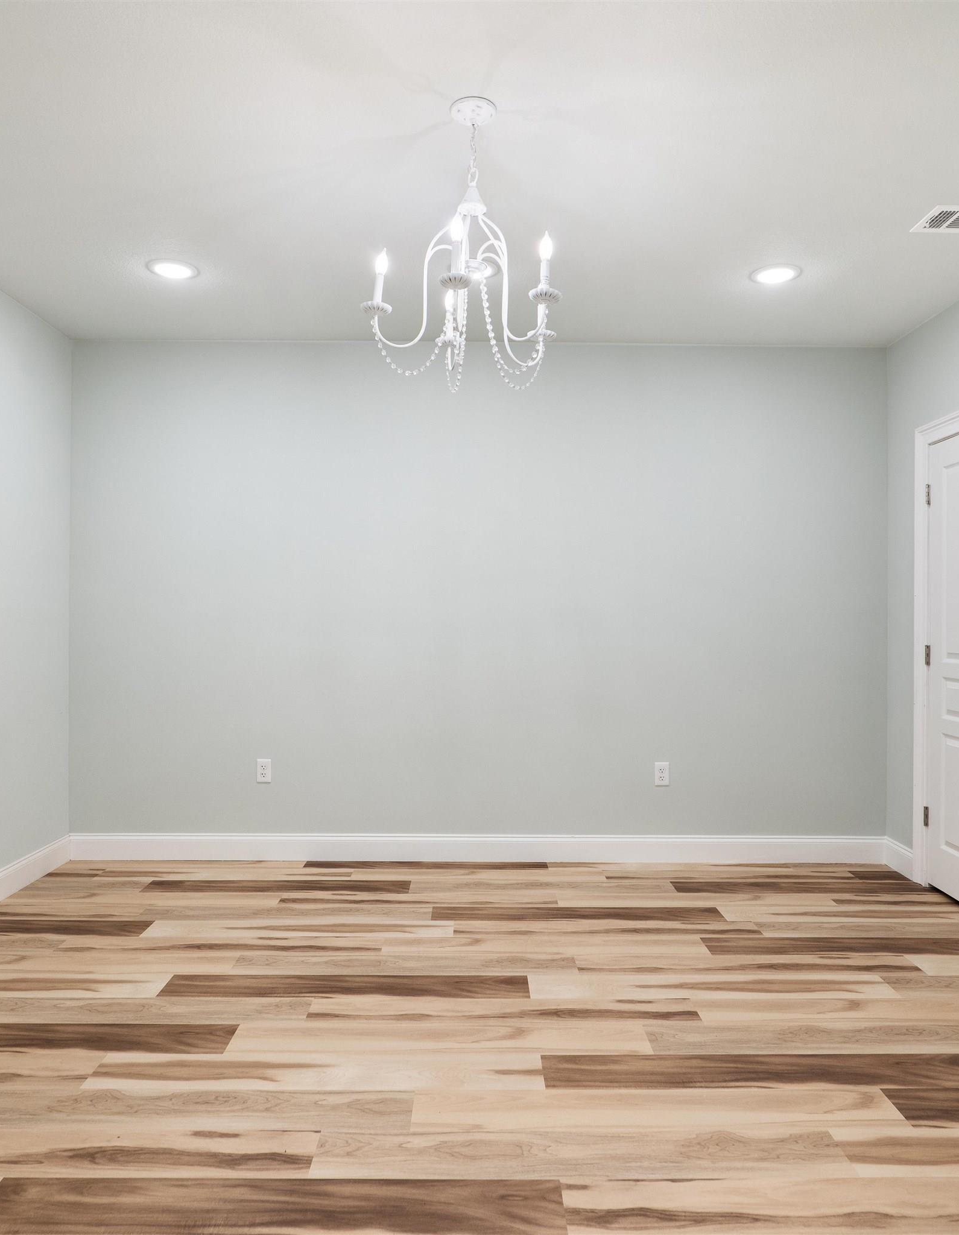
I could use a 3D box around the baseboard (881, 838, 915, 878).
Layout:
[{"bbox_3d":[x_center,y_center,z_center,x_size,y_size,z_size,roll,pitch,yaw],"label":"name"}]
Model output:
[{"bbox_3d":[2.060,1.176,4.030,0.014,0.131,0.292,0,0,0],"label":"baseboard"}]

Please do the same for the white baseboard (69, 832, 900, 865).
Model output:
[{"bbox_3d":[-0.002,1.168,4.158,4.108,0.131,0.014,0,0,0],"label":"white baseboard"}]

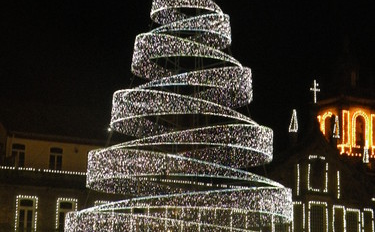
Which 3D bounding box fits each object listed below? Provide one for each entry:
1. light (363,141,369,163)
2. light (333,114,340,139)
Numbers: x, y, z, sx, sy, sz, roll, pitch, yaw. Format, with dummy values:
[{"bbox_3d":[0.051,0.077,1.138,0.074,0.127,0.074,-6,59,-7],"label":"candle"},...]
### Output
[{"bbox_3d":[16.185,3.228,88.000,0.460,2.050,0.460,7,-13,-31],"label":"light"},{"bbox_3d":[13.240,0.933,86.000,0.520,2.100,0.520,7,-13,-31],"label":"light"}]

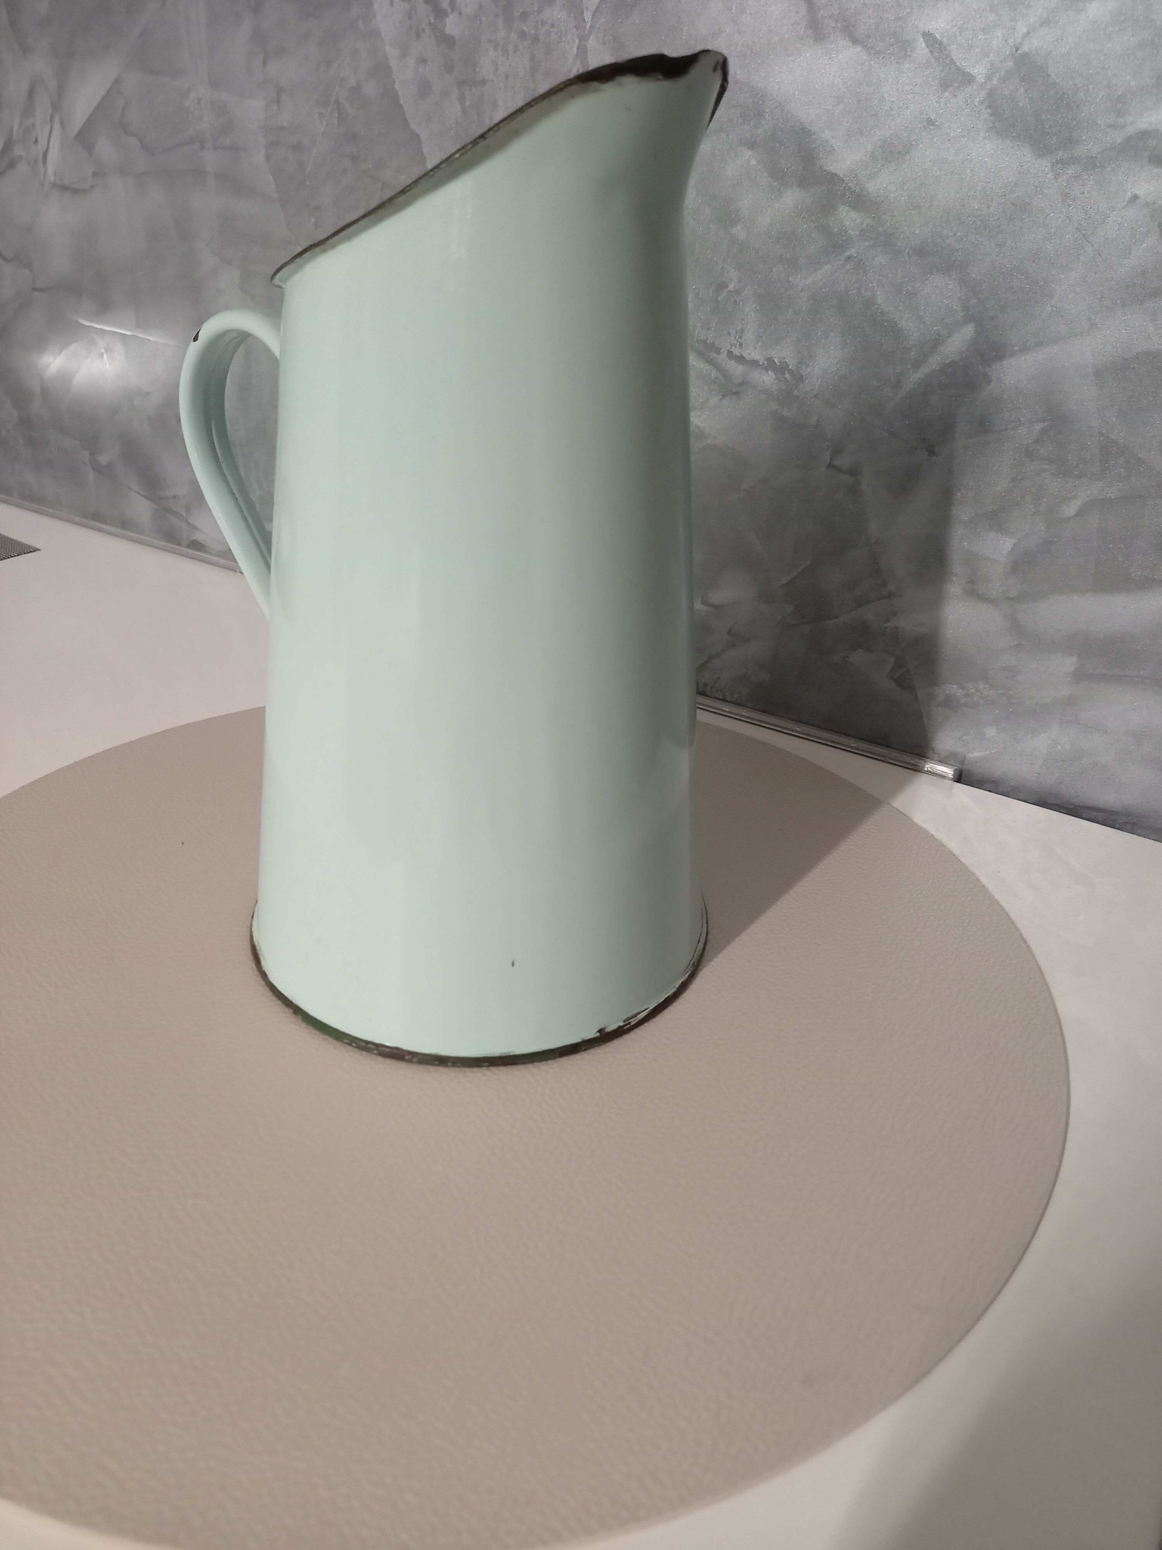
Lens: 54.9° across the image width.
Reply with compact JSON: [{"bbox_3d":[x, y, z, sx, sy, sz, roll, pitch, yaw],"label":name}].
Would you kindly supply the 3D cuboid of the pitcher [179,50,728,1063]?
[{"bbox_3d":[-0.033,-0.063,0.322,0.162,0.246,0.152,8,29,9],"label":"pitcher"}]

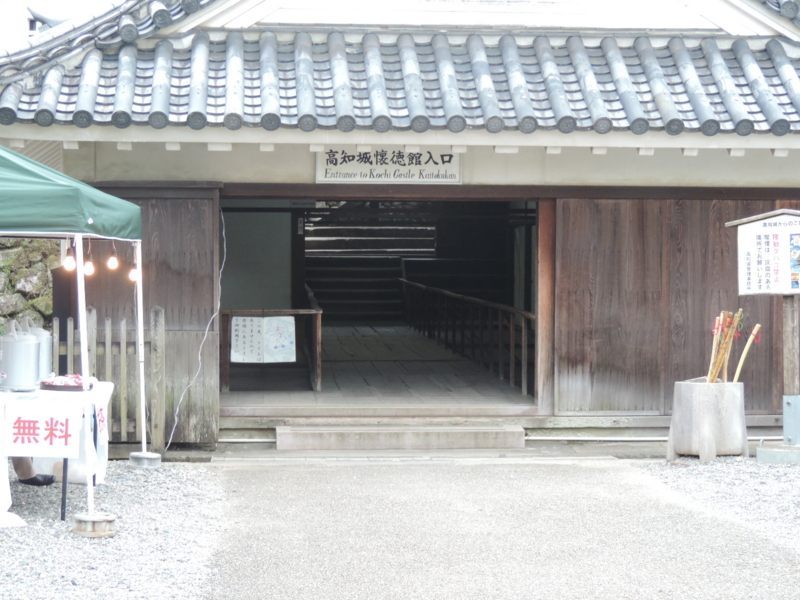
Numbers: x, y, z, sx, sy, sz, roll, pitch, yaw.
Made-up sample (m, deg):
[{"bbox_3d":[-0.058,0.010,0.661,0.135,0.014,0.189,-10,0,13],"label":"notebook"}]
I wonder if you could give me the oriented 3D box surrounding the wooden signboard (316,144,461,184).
[{"bbox_3d":[-0.089,-1.160,14.700,1.240,0.360,0.050,0,2,-5],"label":"wooden signboard"}]

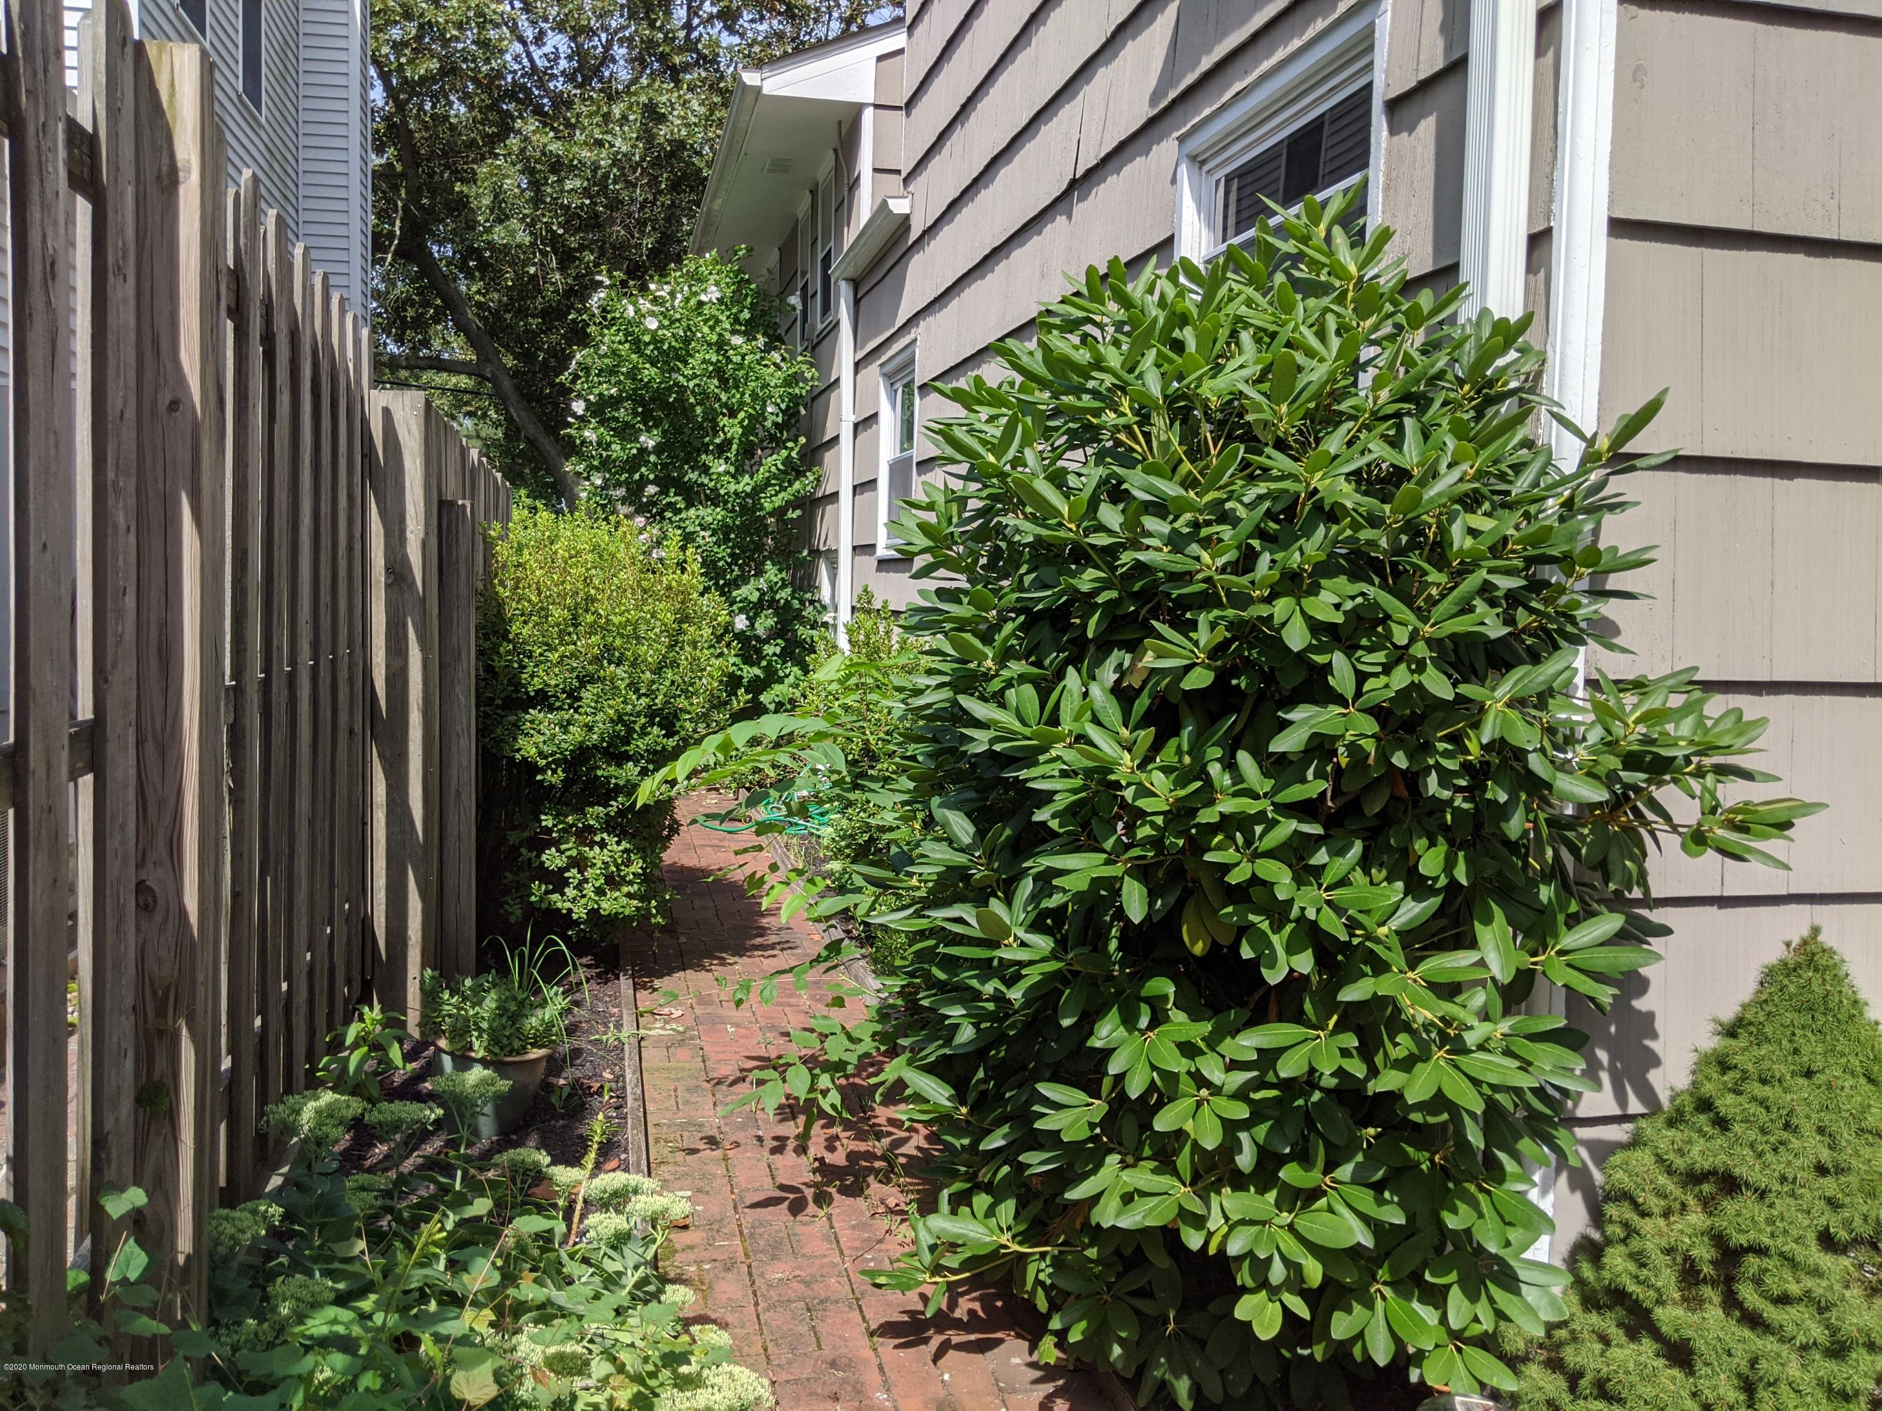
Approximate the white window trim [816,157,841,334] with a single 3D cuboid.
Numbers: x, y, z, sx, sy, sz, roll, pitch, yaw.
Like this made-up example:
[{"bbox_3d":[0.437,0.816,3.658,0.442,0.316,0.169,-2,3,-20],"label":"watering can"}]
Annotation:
[{"bbox_3d":[-0.816,-3.285,10.575,0.090,1.200,0.870,0,5,-13],"label":"white window trim"}]

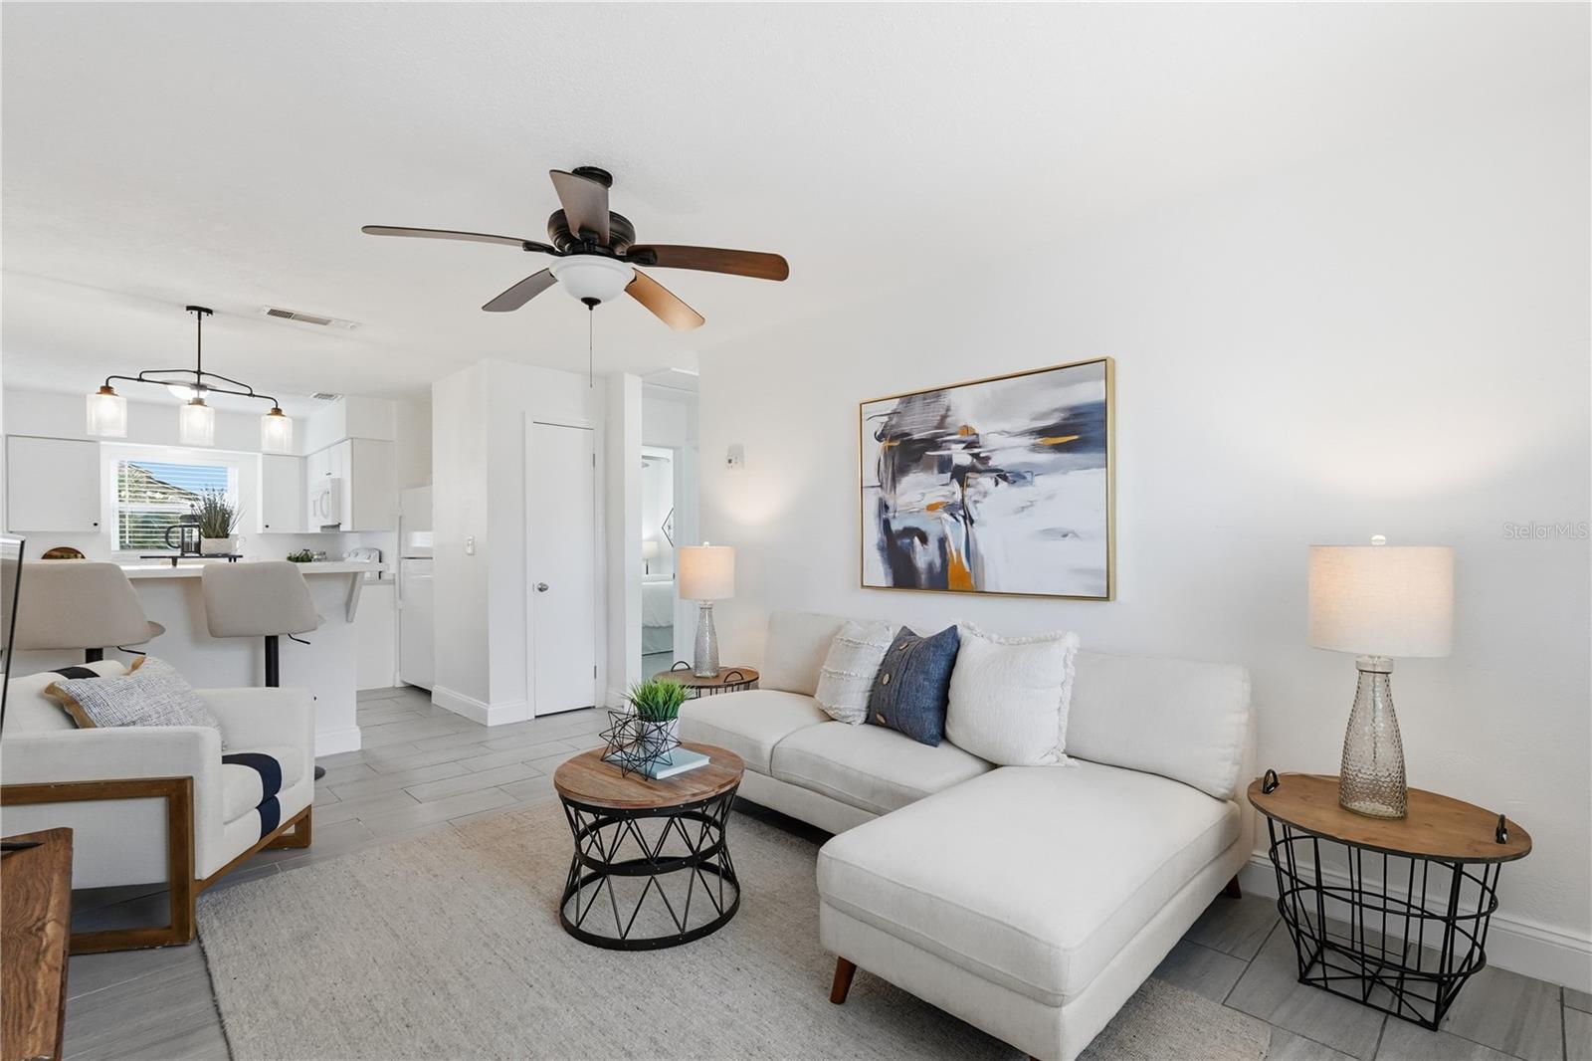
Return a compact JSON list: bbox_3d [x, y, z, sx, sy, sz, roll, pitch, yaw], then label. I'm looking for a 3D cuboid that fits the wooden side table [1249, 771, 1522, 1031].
[{"bbox_3d":[1.573,0.978,1.926,0.585,0.505,0.585,-1,-1,44],"label":"wooden side table"}]

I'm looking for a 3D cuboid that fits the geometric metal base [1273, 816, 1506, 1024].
[{"bbox_3d":[1.573,1.006,1.926,0.490,0.450,0.490,-1,-1,44],"label":"geometric metal base"}]

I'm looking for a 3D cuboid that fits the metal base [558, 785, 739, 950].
[{"bbox_3d":[-0.479,1.030,2.364,0.585,0.410,0.585,-1,-1,0],"label":"metal base"}]

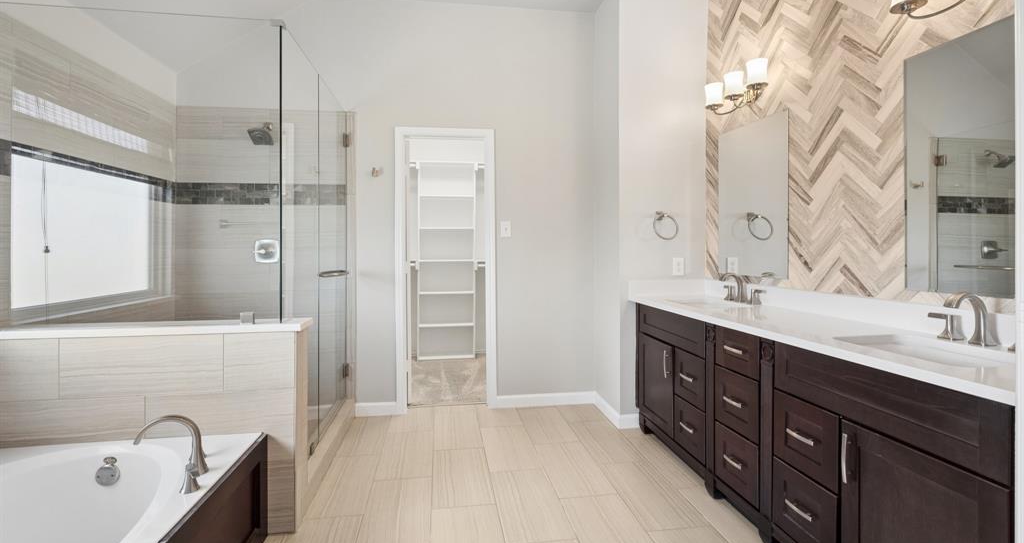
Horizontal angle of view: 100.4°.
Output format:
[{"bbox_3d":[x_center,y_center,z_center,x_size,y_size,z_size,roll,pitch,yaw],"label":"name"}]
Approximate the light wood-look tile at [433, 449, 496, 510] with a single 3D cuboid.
[{"bbox_3d":[-0.274,1.109,2.317,0.300,0.010,0.600,0,3,-9],"label":"light wood-look tile"}]

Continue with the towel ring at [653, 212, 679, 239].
[{"bbox_3d":[1.040,-0.309,2.898,0.175,0.190,0.070,0,3,-9],"label":"towel ring"}]

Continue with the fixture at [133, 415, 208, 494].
[{"bbox_3d":[-1.147,0.595,1.460,0.250,0.210,0.280,-1,3,-18],"label":"fixture"}]

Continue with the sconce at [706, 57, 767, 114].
[{"bbox_3d":[1.349,-1.058,2.494,0.210,0.220,0.490,0,3,-9],"label":"sconce"}]

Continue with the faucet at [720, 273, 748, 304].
[{"bbox_3d":[1.317,0.097,2.520,0.175,0.172,0.075,0,3,-9],"label":"faucet"}]

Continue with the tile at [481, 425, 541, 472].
[{"bbox_3d":[-0.018,1.095,2.658,0.300,0.010,0.600,0,3,-9],"label":"tile"}]

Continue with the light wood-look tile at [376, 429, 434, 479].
[{"bbox_3d":[-0.627,1.096,2.563,0.300,0.010,0.600,0,3,-9],"label":"light wood-look tile"}]

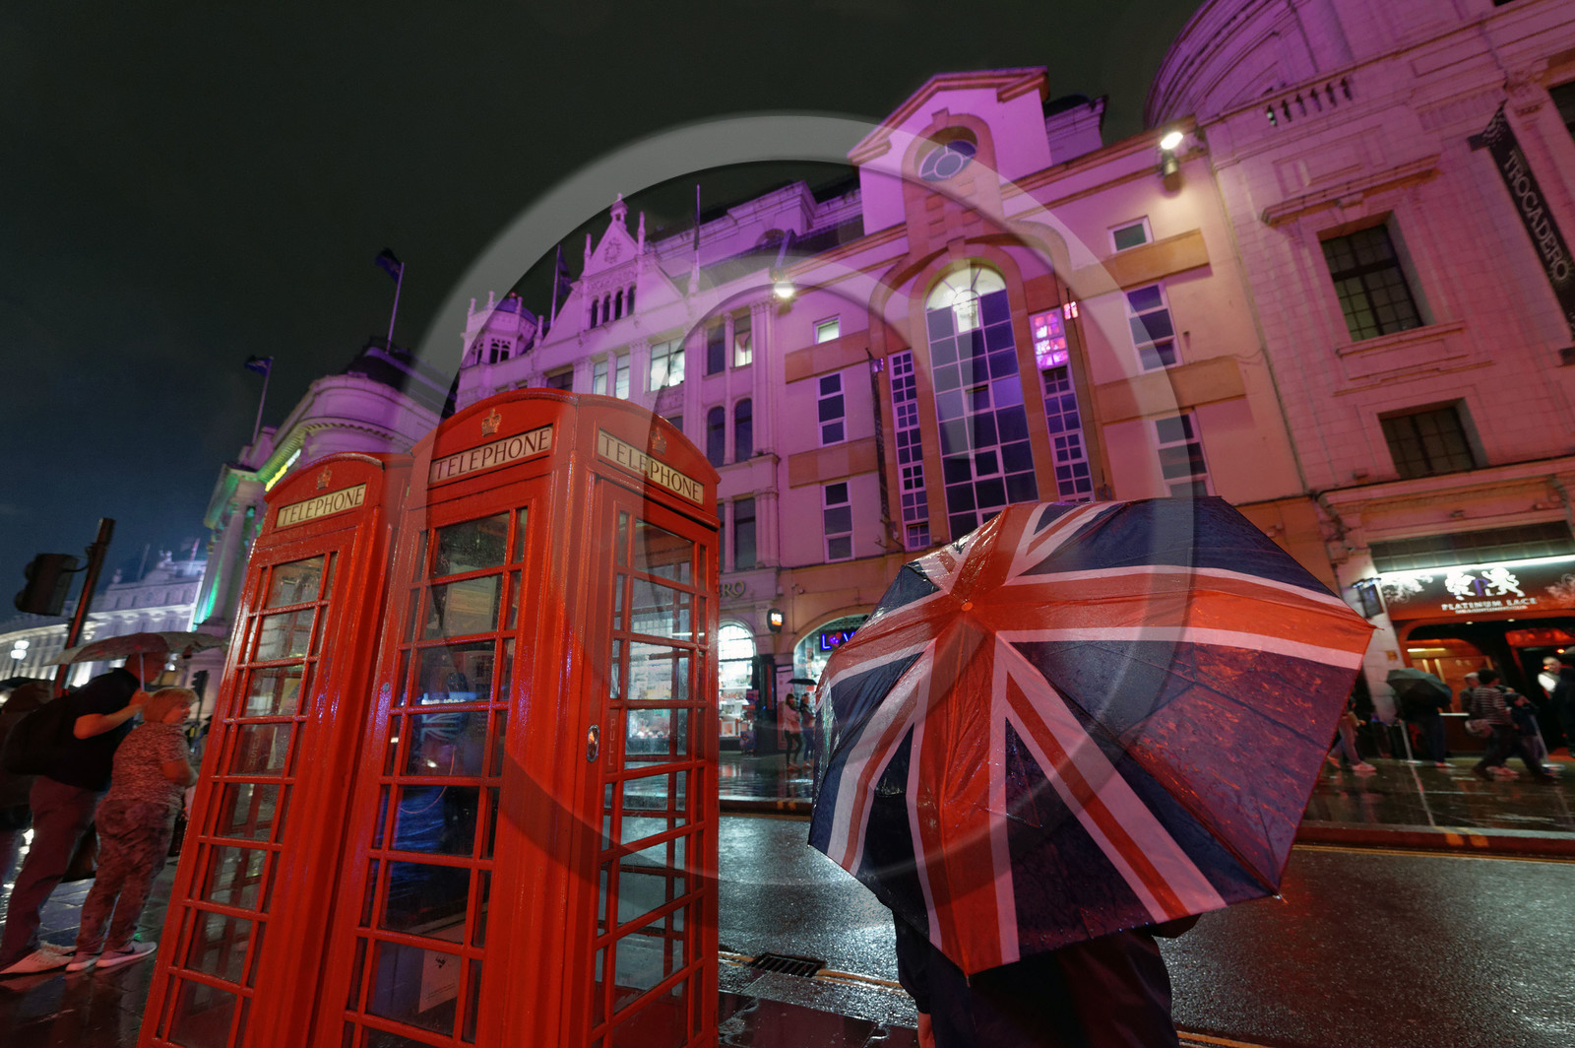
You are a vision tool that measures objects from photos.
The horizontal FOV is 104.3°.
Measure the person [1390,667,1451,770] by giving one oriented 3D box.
[{"bbox_3d":[12.224,3.648,11.721,0.880,1.770,0.880,-15,-21,37],"label":"person"}]

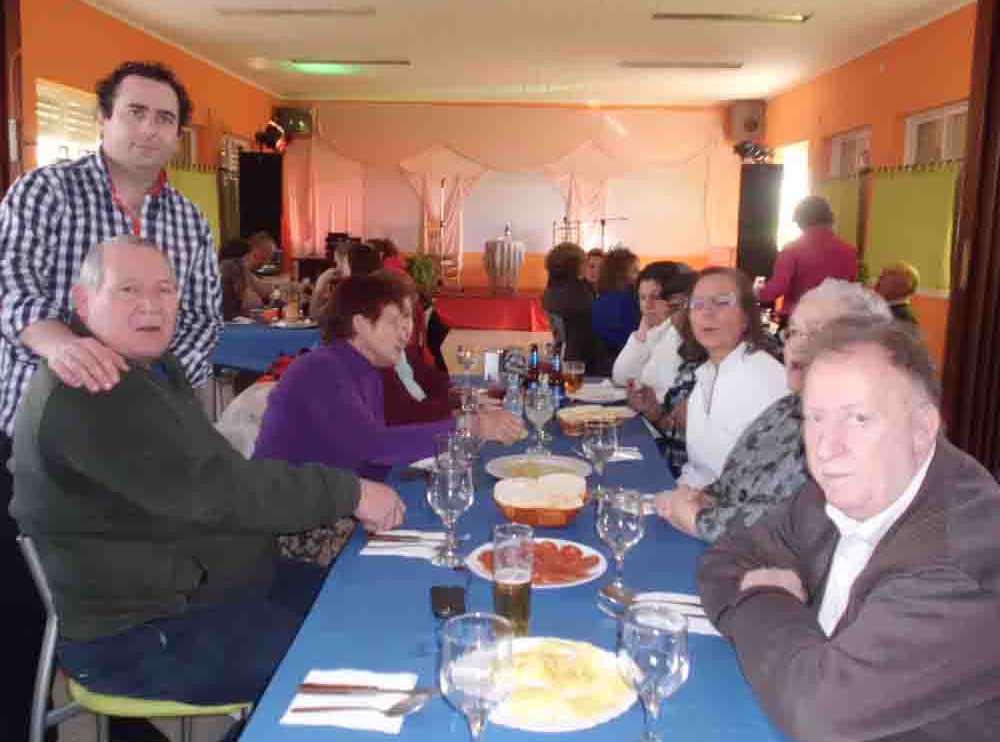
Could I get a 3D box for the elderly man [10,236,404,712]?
[{"bbox_3d":[-0.581,0.386,1.949,0.790,1.300,0.530,2,9,10],"label":"elderly man"}]

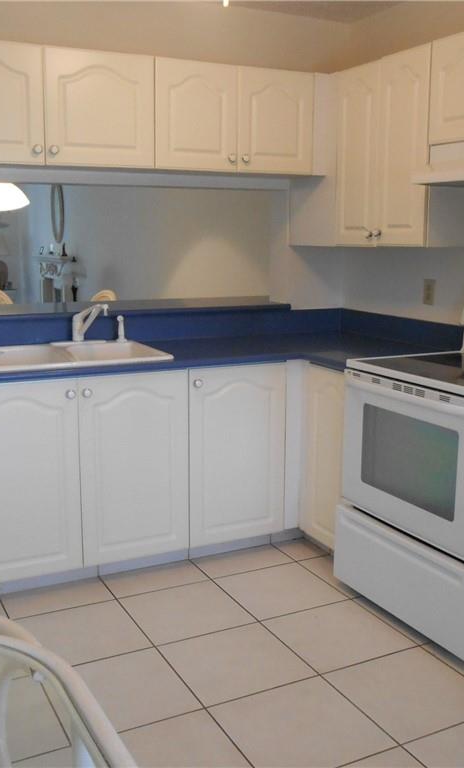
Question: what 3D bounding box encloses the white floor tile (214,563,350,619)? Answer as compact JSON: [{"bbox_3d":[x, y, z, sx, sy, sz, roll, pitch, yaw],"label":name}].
[{"bbox_3d":[0.189,0.831,3.104,0.401,0.010,0.401,-5,11,-26],"label":"white floor tile"}]

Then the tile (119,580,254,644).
[{"bbox_3d":[-0.174,0.863,2.925,0.401,0.010,0.401,-5,11,-26],"label":"tile"}]

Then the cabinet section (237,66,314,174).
[{"bbox_3d":[0.130,-1.201,3.619,0.391,0.447,0.330,-5,11,-26],"label":"cabinet section"}]

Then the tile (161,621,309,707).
[{"bbox_3d":[0.010,0.927,2.568,0.402,0.010,0.402,-5,12,-26],"label":"tile"}]

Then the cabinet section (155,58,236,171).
[{"bbox_3d":[-0.220,-1.170,3.449,0.389,0.447,0.330,-5,11,-26],"label":"cabinet section"}]

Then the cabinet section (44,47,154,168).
[{"bbox_3d":[-0.601,-1.136,3.264,0.459,0.447,0.330,-5,11,-26],"label":"cabinet section"}]

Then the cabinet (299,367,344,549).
[{"bbox_3d":[0.678,0.285,3.405,0.621,0.776,0.419,-5,12,-26],"label":"cabinet"}]

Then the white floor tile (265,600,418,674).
[{"bbox_3d":[0.374,0.895,2.746,0.402,0.010,0.402,-5,12,-26],"label":"white floor tile"}]

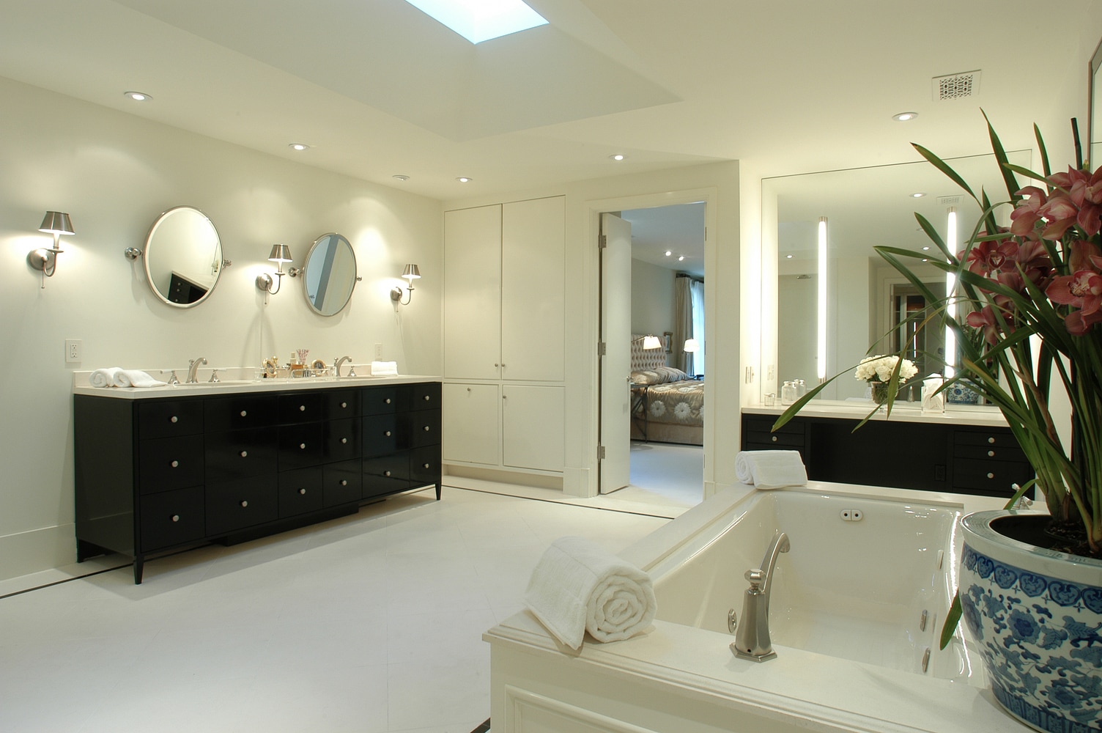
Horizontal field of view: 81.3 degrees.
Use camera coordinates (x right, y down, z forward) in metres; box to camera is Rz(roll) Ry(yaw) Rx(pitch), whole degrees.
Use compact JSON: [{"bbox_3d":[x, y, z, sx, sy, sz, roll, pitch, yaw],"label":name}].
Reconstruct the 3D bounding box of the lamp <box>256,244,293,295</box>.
[{"bbox_3d":[-1.784,-0.626,4.168,0.244,0.315,0.147,1,2,32],"label":"lamp"}]

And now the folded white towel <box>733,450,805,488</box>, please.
[{"bbox_3d":[0.987,0.453,2.869,0.270,0.145,0.165,0,1,-10],"label":"folded white towel"}]

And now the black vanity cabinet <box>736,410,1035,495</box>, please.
[{"bbox_3d":[2.129,0.666,4.217,1.609,0.681,0.530,1,2,29],"label":"black vanity cabinet"}]

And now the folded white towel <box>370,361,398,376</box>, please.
[{"bbox_3d":[-1.201,0.018,4.636,0.190,0.100,0.115,0,1,-17],"label":"folded white towel"}]

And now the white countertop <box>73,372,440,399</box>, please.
[{"bbox_3d":[-1.644,0.071,4.059,0.618,0.115,2.116,1,2,32],"label":"white countertop"}]

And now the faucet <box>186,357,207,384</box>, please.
[{"bbox_3d":[-2.054,0.025,3.731,0.180,0.153,0.060,1,2,32],"label":"faucet"}]

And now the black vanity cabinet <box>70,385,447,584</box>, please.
[{"bbox_3d":[-1.646,0.566,4.072,0.618,0.876,2.116,1,2,32],"label":"black vanity cabinet"}]

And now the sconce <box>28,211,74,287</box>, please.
[{"bbox_3d":[-2.437,-0.566,3.133,0.246,0.353,0.147,1,2,32],"label":"sconce"}]

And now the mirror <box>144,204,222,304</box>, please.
[{"bbox_3d":[-2.126,-0.624,3.733,0.035,0.602,0.454,11,7,32],"label":"mirror"}]

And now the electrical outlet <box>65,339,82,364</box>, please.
[{"bbox_3d":[-2.321,-0.074,3.123,0.009,0.114,0.070,1,2,33],"label":"electrical outlet"}]

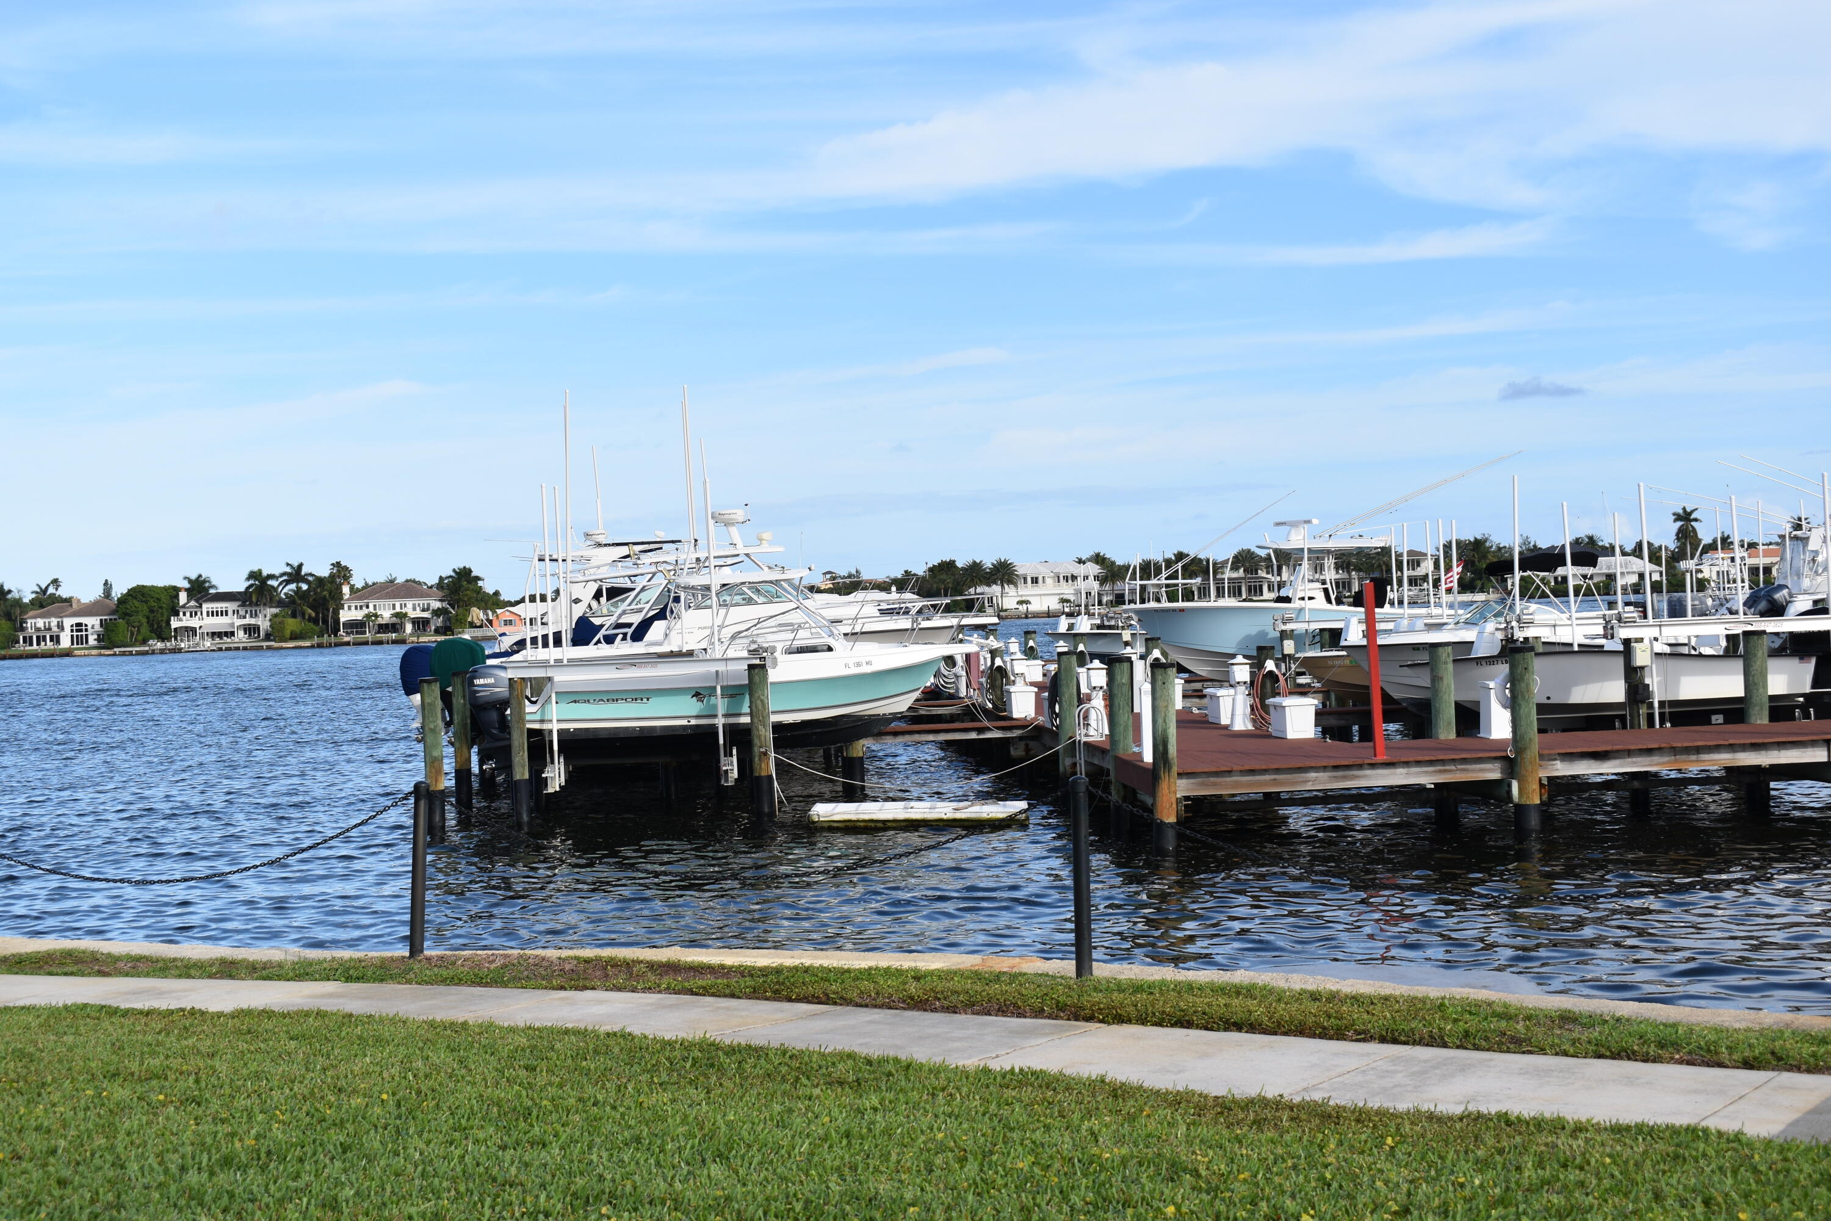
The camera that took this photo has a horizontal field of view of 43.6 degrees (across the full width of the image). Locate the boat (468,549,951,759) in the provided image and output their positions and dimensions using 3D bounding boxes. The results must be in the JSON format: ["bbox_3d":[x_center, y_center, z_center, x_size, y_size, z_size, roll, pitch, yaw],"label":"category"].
[{"bbox_3d":[-3.003,0.880,35.200,7.750,3.150,2.600,-2,0,-4],"label":"boat"}]

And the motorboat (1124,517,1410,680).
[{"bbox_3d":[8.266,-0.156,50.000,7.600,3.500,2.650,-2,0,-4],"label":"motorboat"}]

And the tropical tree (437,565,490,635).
[{"bbox_3d":[-82.955,-1.838,420.000,9.710,13.120,9.710,-2,0,0],"label":"tropical tree"}]

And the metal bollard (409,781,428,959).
[{"bbox_3d":[-2.915,1.526,13.450,0.085,1.035,0.085,1,0,0],"label":"metal bollard"}]

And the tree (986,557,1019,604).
[{"bbox_3d":[16.185,-4.684,428.000,6.420,10.430,6.420,-2,0,0],"label":"tree"}]

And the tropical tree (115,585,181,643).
[{"bbox_3d":[-134.804,0.628,402.000,11.560,10.300,11.560,-2,0,0],"label":"tropical tree"}]

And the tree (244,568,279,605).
[{"bbox_3d":[-116.542,-1.148,408.000,6.380,12.500,6.380,-2,0,0],"label":"tree"}]

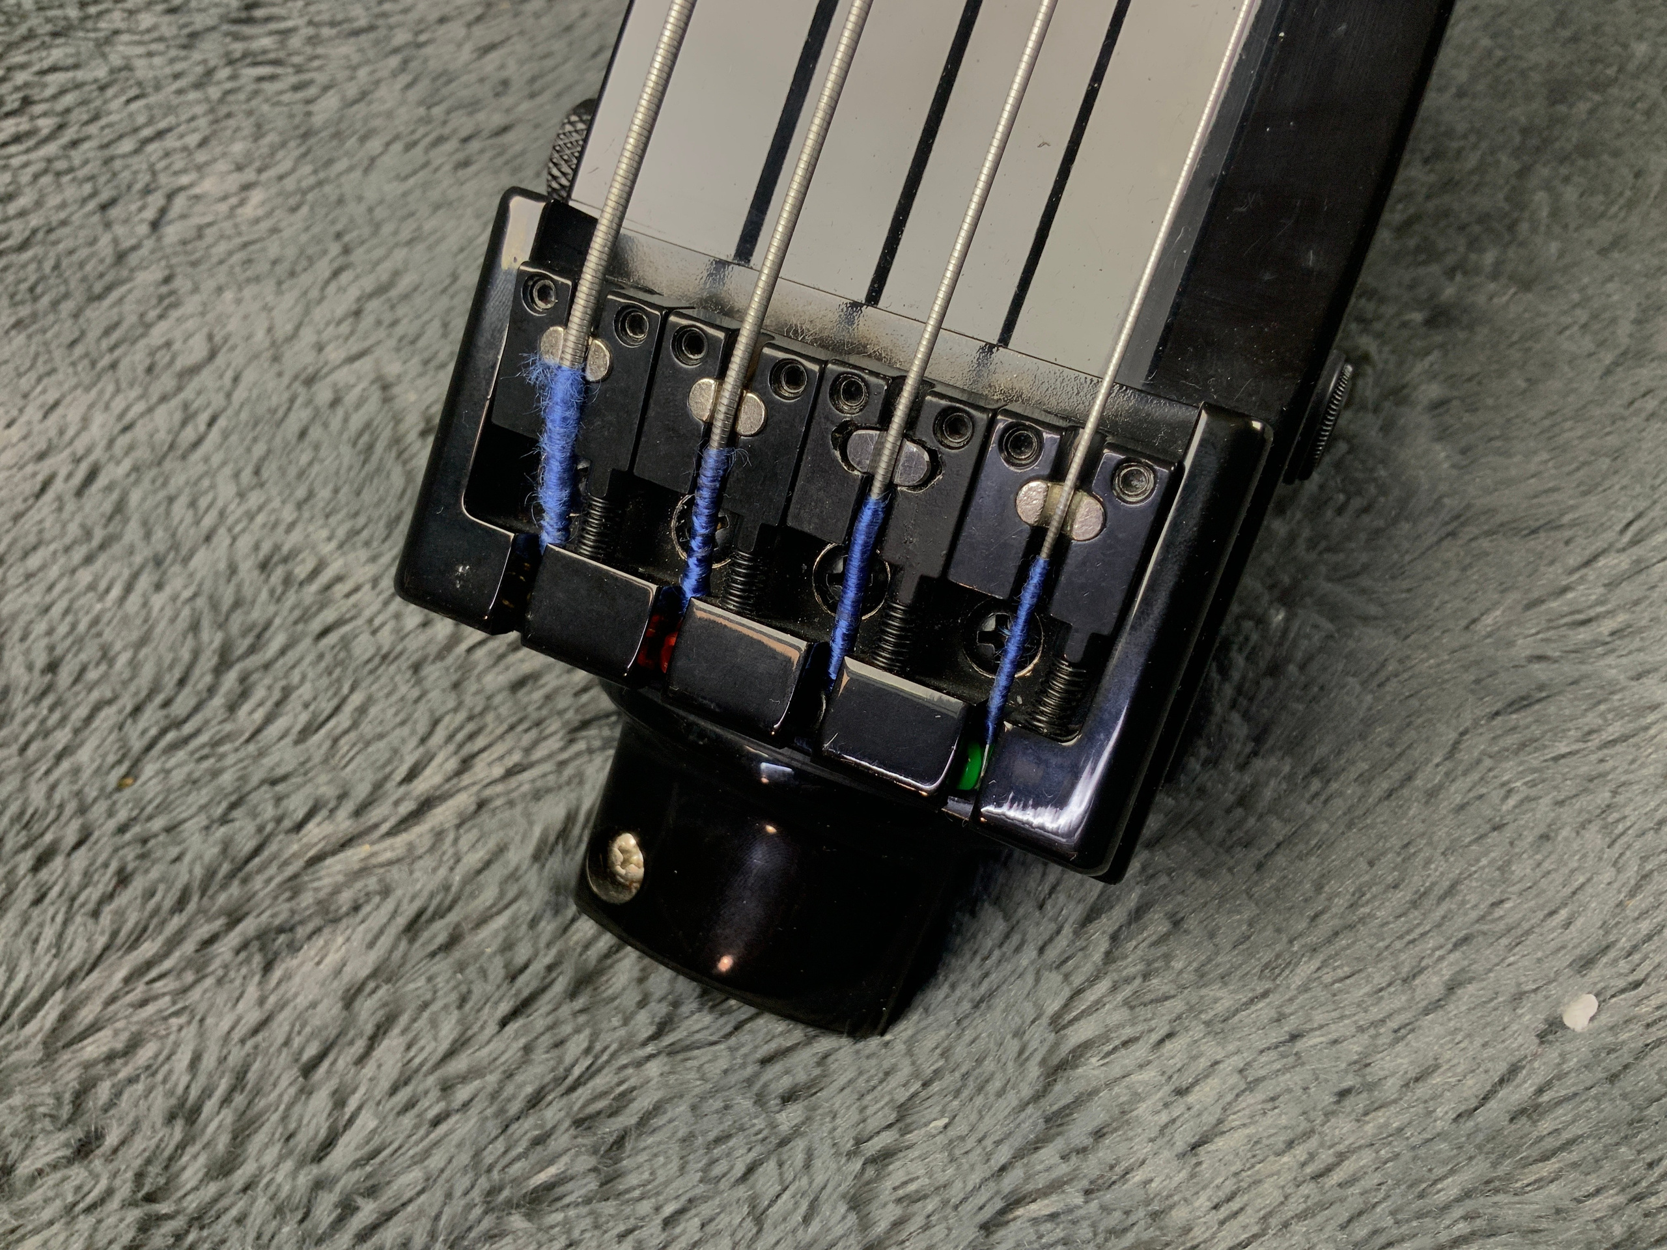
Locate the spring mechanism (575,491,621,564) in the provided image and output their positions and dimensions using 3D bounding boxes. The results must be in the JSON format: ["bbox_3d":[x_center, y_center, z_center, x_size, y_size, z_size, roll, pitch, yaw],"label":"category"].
[{"bbox_3d":[-0.029,-0.012,0.168,0.004,0.004,0.007,20,118,11],"label":"spring mechanism"}]

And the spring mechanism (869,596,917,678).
[{"bbox_3d":[0.007,0.001,0.161,0.004,0.004,0.008,20,118,11],"label":"spring mechanism"}]

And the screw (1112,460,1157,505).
[{"bbox_3d":[0.032,-0.016,0.145,0.004,0.006,0.004,8,115,17],"label":"screw"}]

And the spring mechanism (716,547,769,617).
[{"bbox_3d":[-0.011,-0.005,0.164,0.004,0.004,0.007,20,118,11],"label":"spring mechanism"}]

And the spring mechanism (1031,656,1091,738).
[{"bbox_3d":[0.025,0.008,0.157,0.004,0.004,0.009,20,118,11],"label":"spring mechanism"}]

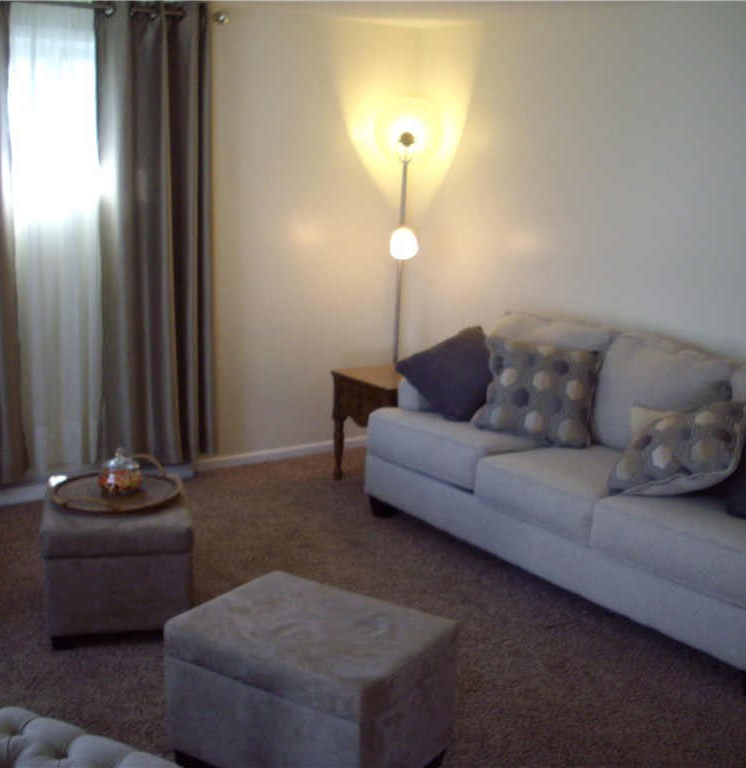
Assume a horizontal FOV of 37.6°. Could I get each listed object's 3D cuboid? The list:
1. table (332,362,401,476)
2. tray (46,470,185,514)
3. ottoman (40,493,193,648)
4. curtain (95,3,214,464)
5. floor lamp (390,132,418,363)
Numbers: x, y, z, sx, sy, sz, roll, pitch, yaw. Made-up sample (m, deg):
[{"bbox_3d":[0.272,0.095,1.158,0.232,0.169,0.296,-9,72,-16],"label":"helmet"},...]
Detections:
[{"bbox_3d":[0.191,0.237,5.581,0.643,0.593,0.603,-6,14,-33],"label":"table"},{"bbox_3d":[-0.918,0.397,3.939,0.464,0.041,0.464,-2,12,-14],"label":"tray"},{"bbox_3d":[-0.923,0.624,3.964,0.474,0.428,0.617,-2,12,-14],"label":"ottoman"},{"bbox_3d":[-1.061,-0.701,5.393,0.592,2.290,0.133,-6,13,-32],"label":"curtain"},{"bbox_3d":[0.139,-0.456,5.976,0.245,1.792,0.245,-6,13,-32],"label":"floor lamp"}]

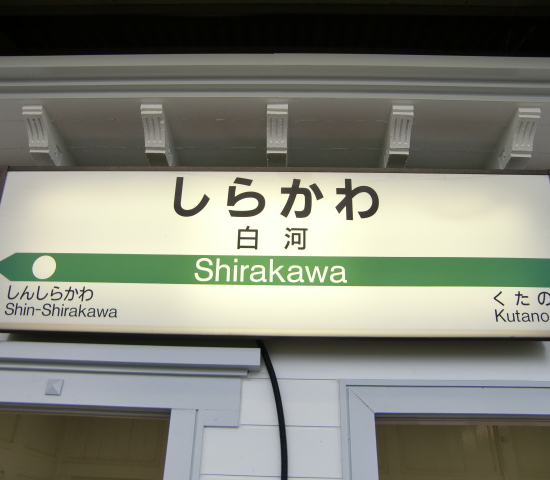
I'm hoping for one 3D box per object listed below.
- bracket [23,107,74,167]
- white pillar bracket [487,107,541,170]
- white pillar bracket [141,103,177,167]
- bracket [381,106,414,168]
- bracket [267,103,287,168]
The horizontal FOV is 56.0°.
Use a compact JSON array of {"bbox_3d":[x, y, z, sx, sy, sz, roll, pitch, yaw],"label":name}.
[{"bbox_3d":[-0.897,-0.345,2.057,0.077,0.132,0.383,1,-29,2],"label":"bracket"},{"bbox_3d":[0.921,-0.319,2.002,0.077,0.132,0.383,1,-29,2],"label":"white pillar bracket"},{"bbox_3d":[-0.450,-0.344,2.034,0.077,0.132,0.383,1,-29,2],"label":"white pillar bracket"},{"bbox_3d":[0.466,-0.333,2.003,0.077,0.132,0.383,1,-29,2],"label":"bracket"},{"bbox_3d":[0.013,-0.340,2.015,0.077,0.132,0.383,1,-29,2],"label":"bracket"}]

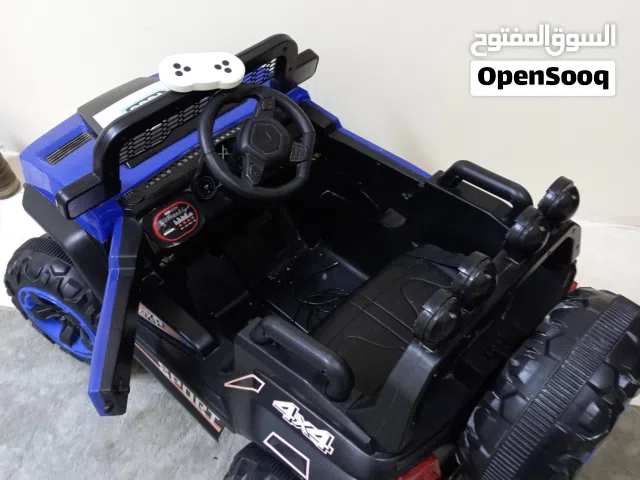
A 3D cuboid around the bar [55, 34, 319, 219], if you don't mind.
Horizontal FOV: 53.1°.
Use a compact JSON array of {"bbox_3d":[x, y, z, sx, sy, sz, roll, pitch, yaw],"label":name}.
[{"bbox_3d":[-0.207,-0.235,1.150,0.057,0.168,0.584,36,58,28],"label":"bar"}]

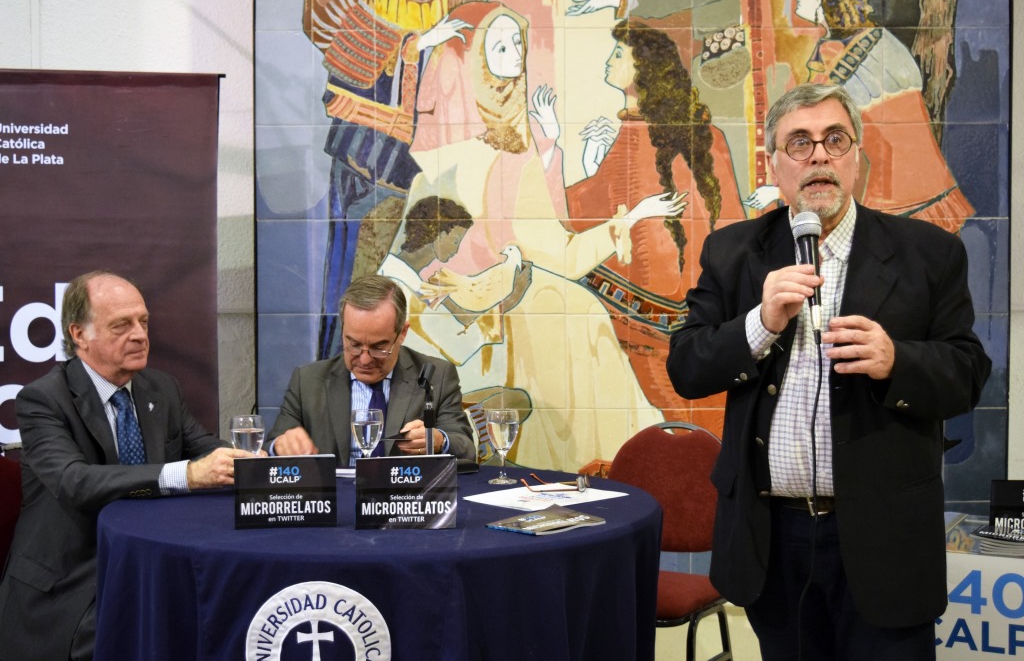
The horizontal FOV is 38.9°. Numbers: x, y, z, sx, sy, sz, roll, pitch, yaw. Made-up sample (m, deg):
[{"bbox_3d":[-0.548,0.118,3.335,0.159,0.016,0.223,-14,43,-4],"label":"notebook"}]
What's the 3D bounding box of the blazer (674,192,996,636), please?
[{"bbox_3d":[0.585,0.161,2.680,0.570,0.780,0.400,1,2,22],"label":"blazer"}]

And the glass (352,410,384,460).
[{"bbox_3d":[-0.352,0.283,3.550,0.077,0.172,0.077,0,2,0],"label":"glass"}]

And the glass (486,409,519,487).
[{"bbox_3d":[-0.022,0.281,3.520,0.077,0.172,0.077,0,2,0],"label":"glass"}]

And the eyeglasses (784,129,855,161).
[{"bbox_3d":[0.563,-0.337,2.684,0.138,0.048,0.140,-5,2,7],"label":"eyeglasses"}]

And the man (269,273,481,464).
[{"bbox_3d":[-0.365,0.477,3.809,0.560,1.250,0.740,0,2,-2],"label":"man"}]

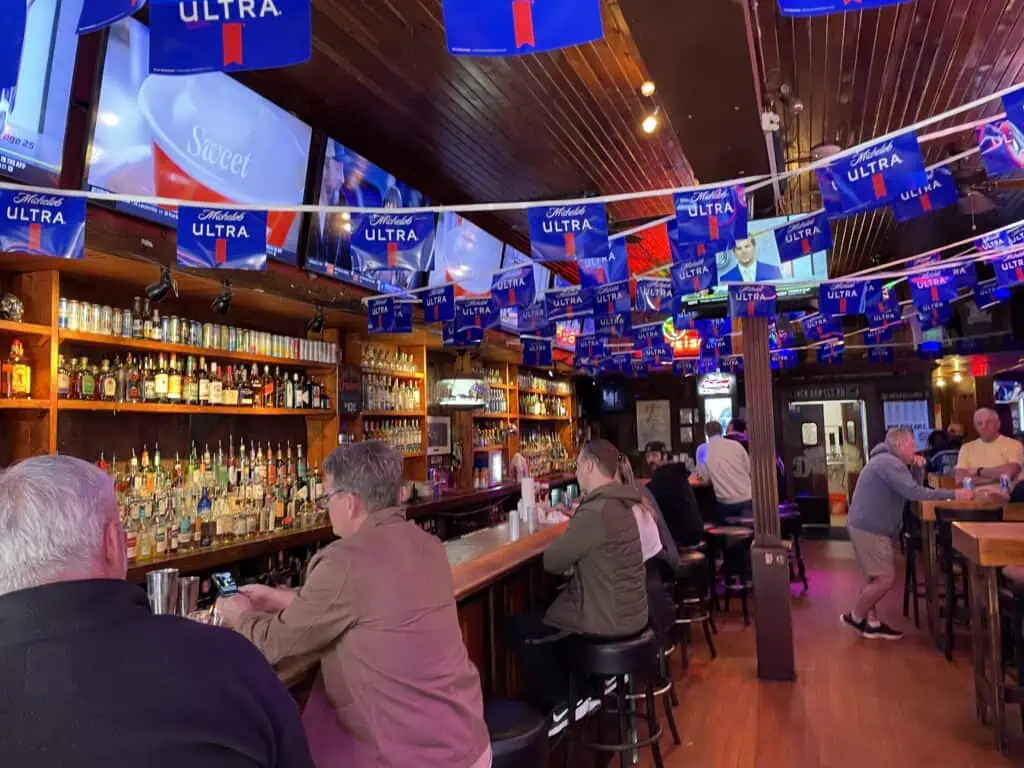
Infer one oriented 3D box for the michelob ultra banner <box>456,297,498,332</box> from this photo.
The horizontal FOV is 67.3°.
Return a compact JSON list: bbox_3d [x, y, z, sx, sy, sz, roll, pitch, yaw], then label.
[{"bbox_3d":[-0.223,-0.463,5.120,0.305,0.208,0.020,-3,-4,12],"label":"michelob ultra banner"}]

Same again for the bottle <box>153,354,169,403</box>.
[{"bbox_3d":[-2.053,-0.034,4.508,0.077,0.296,0.077,-4,-5,21],"label":"bottle"}]

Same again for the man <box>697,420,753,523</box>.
[{"bbox_3d":[2.080,1.078,7.600,0.530,1.420,0.700,-2,-4,5],"label":"man"}]

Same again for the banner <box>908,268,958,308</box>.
[{"bbox_3d":[2.740,-0.627,5.000,0.305,0.208,0.020,-9,-4,2],"label":"banner"}]

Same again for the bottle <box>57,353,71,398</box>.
[{"bbox_3d":[-2.341,-0.037,4.037,0.070,0.232,0.098,-3,-4,20],"label":"bottle"}]

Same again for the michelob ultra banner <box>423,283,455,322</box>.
[{"bbox_3d":[-0.435,-0.478,4.600,0.020,0.220,0.305,2,-6,-41],"label":"michelob ultra banner"}]

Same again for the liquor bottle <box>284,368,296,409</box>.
[{"bbox_3d":[-1.675,0.038,5.815,0.075,0.280,0.080,-3,-4,20],"label":"liquor bottle"}]

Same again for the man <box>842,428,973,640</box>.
[{"bbox_3d":[3.088,1.155,6.050,0.900,1.600,0.530,-3,-4,20],"label":"man"}]

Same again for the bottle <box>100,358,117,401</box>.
[{"bbox_3d":[-2.248,-0.024,4.285,0.070,0.228,0.100,-3,-4,20],"label":"bottle"}]

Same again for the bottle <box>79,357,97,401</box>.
[{"bbox_3d":[-2.295,-0.030,4.158,0.070,0.232,0.100,-3,-4,20],"label":"bottle"}]

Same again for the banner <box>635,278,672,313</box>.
[{"bbox_3d":[0.929,-0.570,4.980,0.305,0.208,0.020,-1,-4,-5],"label":"banner"}]

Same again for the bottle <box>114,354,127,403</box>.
[{"bbox_3d":[-2.154,-0.032,4.237,0.066,0.268,0.066,-4,-5,21],"label":"bottle"}]

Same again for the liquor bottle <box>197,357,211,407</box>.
[{"bbox_3d":[-1.991,-0.019,4.973,0.077,0.305,0.077,-3,-4,20],"label":"liquor bottle"}]

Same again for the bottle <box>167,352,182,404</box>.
[{"bbox_3d":[-2.019,-0.035,4.594,0.077,0.304,0.077,-4,-5,21],"label":"bottle"}]

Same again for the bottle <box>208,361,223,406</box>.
[{"bbox_3d":[-1.955,-0.010,5.070,0.080,0.275,0.085,-3,-4,20],"label":"bottle"}]

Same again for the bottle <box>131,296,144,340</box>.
[{"bbox_3d":[-2.125,-0.375,4.367,0.062,0.241,0.062,-4,-5,21],"label":"bottle"}]

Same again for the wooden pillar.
[{"bbox_3d":[1.748,0.663,5.307,0.240,2.600,0.240,-4,-5,21],"label":"wooden pillar"}]

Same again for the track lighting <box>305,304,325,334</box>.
[{"bbox_3d":[-1.330,-0.436,5.205,0.130,0.190,0.090,-4,-4,30],"label":"track lighting"}]

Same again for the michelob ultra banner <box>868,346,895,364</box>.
[{"bbox_3d":[4.522,-0.342,9.400,0.305,0.215,0.020,-3,-4,9],"label":"michelob ultra banner"}]

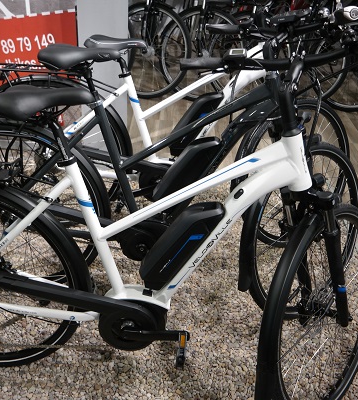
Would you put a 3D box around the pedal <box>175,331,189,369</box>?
[{"bbox_3d":[0.008,0.436,1.305,0.029,0.073,0.087,5,26,2],"label":"pedal"}]

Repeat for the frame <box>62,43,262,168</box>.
[{"bbox_3d":[-0.091,-0.369,1.989,1.000,0.665,0.148,5,29,1],"label":"frame"}]

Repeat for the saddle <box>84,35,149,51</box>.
[{"bbox_3d":[-0.256,-0.626,1.853,0.259,0.064,0.156,5,29,1],"label":"saddle"}]

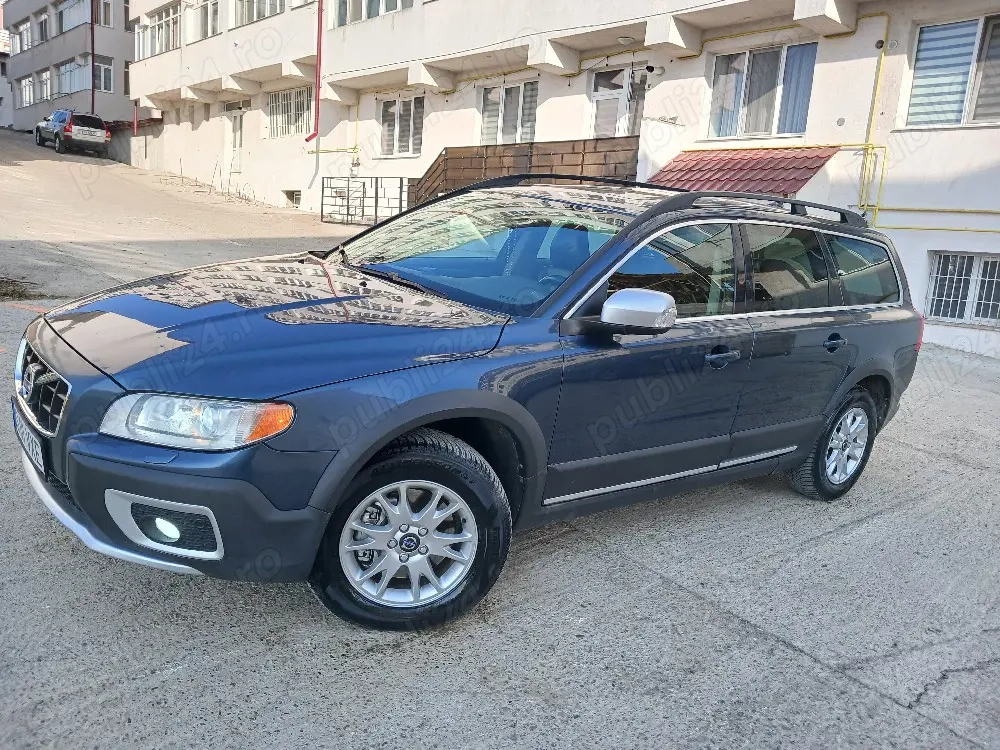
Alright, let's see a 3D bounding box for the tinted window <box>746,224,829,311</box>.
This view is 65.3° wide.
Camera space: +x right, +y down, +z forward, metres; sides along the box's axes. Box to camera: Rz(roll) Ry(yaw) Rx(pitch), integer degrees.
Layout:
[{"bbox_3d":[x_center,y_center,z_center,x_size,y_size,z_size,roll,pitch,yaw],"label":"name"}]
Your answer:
[{"bbox_3d":[1.361,-0.512,3.705,0.730,0.400,0.040,-4,-12,-40],"label":"tinted window"}]

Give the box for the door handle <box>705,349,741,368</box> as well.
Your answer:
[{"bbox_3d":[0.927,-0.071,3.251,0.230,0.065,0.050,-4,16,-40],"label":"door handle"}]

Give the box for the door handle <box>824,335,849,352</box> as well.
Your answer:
[{"bbox_3d":[1.672,-0.159,3.901,0.217,0.086,0.056,-4,17,-40],"label":"door handle"}]

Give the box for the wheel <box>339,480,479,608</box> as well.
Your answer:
[{"bbox_3d":[-0.300,0.521,2.547,0.445,0.445,0.170,4,13,-14],"label":"wheel"}]

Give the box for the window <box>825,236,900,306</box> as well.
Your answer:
[{"bbox_3d":[2.022,-0.559,4.308,0.879,0.365,0.066,-3,-3,-43],"label":"window"}]

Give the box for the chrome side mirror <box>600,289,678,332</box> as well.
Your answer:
[{"bbox_3d":[0.503,-0.232,2.820,0.151,0.144,0.232,-4,17,-40],"label":"chrome side mirror"}]

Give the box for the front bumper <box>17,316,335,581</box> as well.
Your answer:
[{"bbox_3d":[-1.284,0.126,2.688,0.630,0.650,1.860,-4,16,-40],"label":"front bumper"}]

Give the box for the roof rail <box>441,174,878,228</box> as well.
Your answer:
[{"bbox_3d":[0.926,-0.914,4.231,2.080,0.180,1.270,-4,16,-40],"label":"roof rail"}]

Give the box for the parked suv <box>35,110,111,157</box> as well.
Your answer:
[{"bbox_3d":[-18.300,-10.440,33.300,1.900,1.780,4.800,-6,22,-42],"label":"parked suv"}]

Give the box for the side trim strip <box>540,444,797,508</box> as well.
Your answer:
[{"bbox_3d":[0.810,0.405,3.296,1.700,0.030,0.025,-4,16,-40],"label":"side trim strip"}]

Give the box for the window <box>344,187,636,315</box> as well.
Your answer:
[{"bbox_3d":[-0.114,-0.573,3.458,0.870,0.100,1.400,-37,34,-26],"label":"window"}]

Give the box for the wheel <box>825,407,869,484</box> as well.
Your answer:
[{"bbox_3d":[1.863,0.375,4.354,0.445,0.445,0.170,-4,16,-40],"label":"wheel"}]

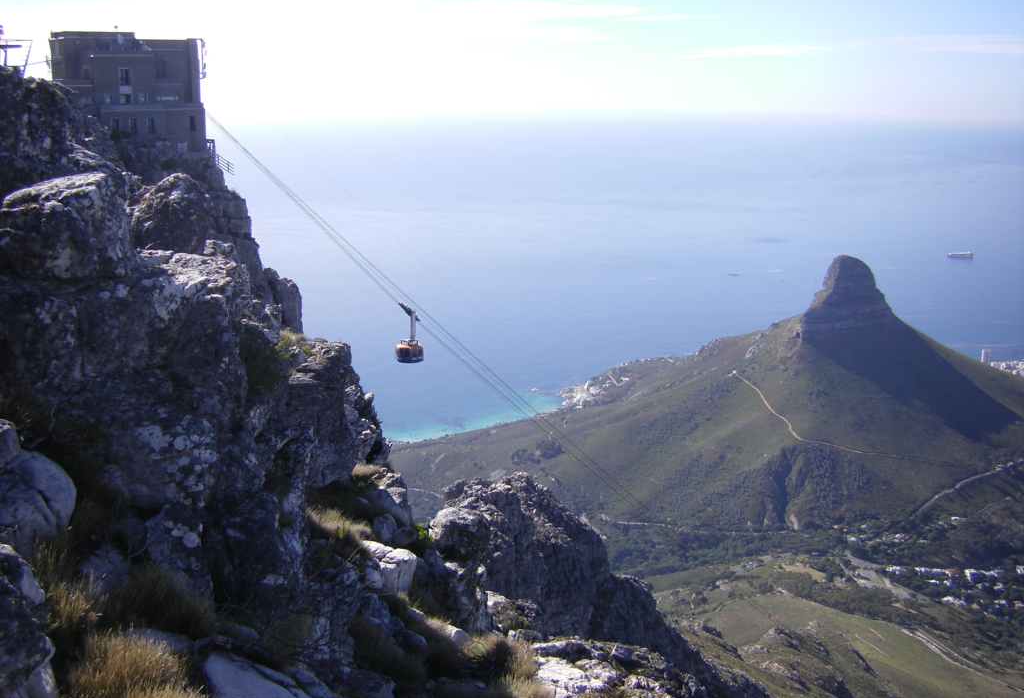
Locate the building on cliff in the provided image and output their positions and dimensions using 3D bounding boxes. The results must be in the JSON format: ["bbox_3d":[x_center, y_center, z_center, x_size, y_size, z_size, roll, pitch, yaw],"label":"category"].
[{"bbox_3d":[-53.565,-35.670,157.000,17.139,16.324,13.500,-10,16,-37],"label":"building on cliff"}]

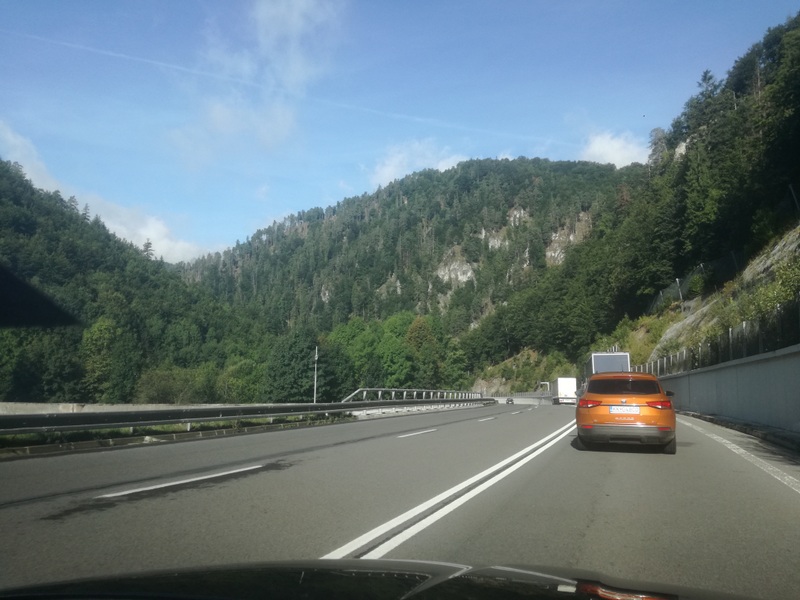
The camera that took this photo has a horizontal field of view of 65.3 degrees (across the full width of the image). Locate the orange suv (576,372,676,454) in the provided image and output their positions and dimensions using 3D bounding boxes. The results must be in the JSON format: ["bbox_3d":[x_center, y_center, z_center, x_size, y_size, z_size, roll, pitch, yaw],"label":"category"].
[{"bbox_3d":[4.941,2.404,13.692,1.850,1.610,4.370,-2,-9,19],"label":"orange suv"}]

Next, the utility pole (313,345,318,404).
[{"bbox_3d":[-6.166,5.512,45.682,0.170,4.430,0.170,1,-8,0],"label":"utility pole"}]

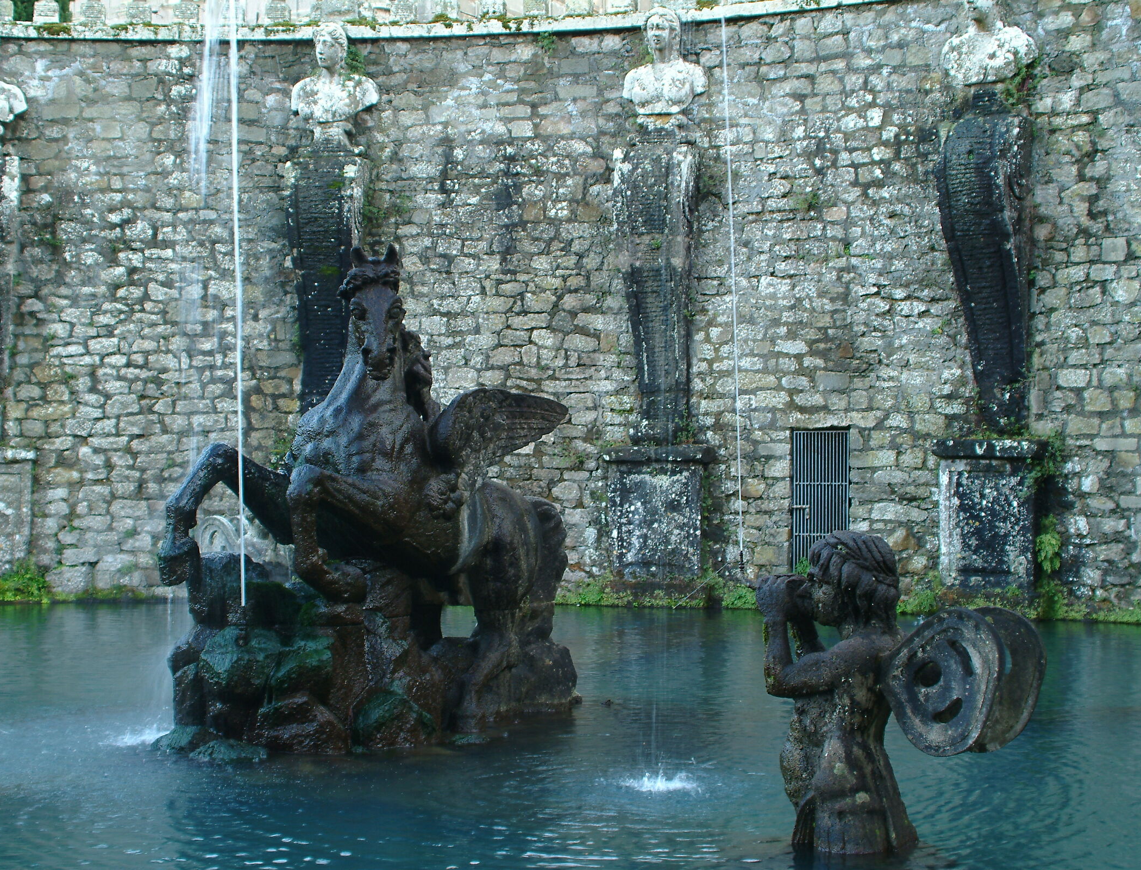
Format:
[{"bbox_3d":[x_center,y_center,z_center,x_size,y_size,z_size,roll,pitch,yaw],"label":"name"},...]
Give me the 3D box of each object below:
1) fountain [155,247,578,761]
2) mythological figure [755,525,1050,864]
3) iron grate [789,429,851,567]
[{"bbox_3d":[-1.010,0.270,9.300,1.300,2.280,1.950,0,0,37],"label":"fountain"},{"bbox_3d":[1.140,0.890,6.500,0.920,1.120,0.550,0,0,32],"label":"mythological figure"},{"bbox_3d":[2.100,0.565,15.800,0.500,1.200,0.060,0,0,18],"label":"iron grate"}]

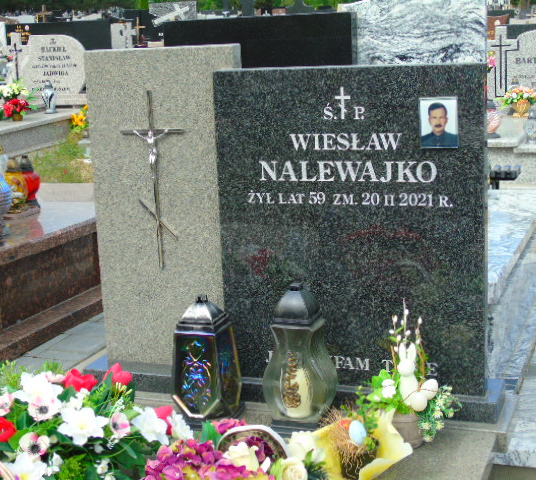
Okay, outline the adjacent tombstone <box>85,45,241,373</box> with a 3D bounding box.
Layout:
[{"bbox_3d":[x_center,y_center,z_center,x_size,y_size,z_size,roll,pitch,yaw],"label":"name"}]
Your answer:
[{"bbox_3d":[-0.254,-0.075,2.618,0.415,0.838,0.048,2,11,20],"label":"adjacent tombstone"}]

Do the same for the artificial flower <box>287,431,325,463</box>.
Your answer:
[{"bbox_3d":[0.074,0.411,1.980,0.067,0.054,0.062,2,12,20],"label":"artificial flower"}]

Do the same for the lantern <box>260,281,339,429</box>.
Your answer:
[{"bbox_3d":[0.072,0.271,2.323,0.143,0.349,0.143,2,12,20],"label":"lantern"}]

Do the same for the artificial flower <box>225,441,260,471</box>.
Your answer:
[{"bbox_3d":[-0.050,0.421,1.950,0.062,0.052,0.058,-2,11,0],"label":"artificial flower"}]

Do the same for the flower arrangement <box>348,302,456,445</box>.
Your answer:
[{"bbox_3d":[0.304,0.295,2.196,0.225,0.331,0.170,2,12,20],"label":"flower arrangement"}]

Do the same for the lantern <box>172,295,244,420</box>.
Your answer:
[{"bbox_3d":[-0.147,0.284,2.407,0.130,0.309,0.130,2,12,20],"label":"lantern"}]

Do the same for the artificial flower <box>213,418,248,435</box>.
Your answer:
[{"bbox_3d":[-0.079,0.389,2.060,0.066,0.046,0.060,2,12,20],"label":"artificial flower"}]

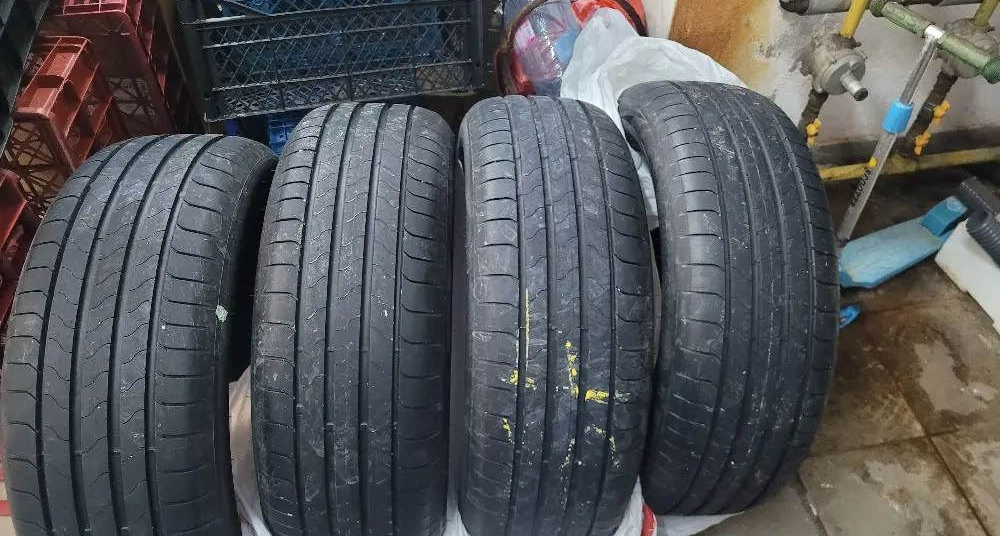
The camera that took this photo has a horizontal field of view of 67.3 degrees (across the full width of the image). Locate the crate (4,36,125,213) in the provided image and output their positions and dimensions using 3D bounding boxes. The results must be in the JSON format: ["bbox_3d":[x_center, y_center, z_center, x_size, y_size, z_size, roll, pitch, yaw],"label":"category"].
[{"bbox_3d":[-1.146,-0.327,1.769,0.380,0.305,0.273,-2,51,-3],"label":"crate"}]

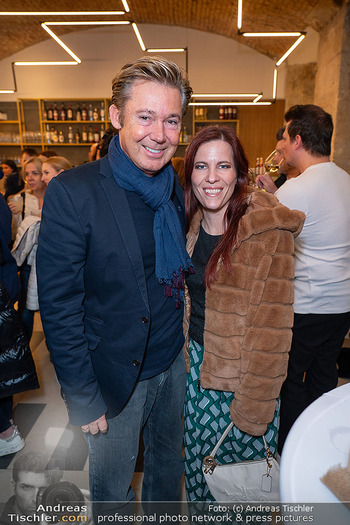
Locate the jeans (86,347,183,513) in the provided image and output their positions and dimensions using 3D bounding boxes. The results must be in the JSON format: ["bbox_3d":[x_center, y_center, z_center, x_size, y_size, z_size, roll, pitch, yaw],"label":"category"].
[{"bbox_3d":[-0.131,0.755,1.323,0.380,0.990,0.270,-6,13,-23],"label":"jeans"}]

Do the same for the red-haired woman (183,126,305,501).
[{"bbox_3d":[0.151,0.431,1.293,0.500,1.690,0.360,2,13,11],"label":"red-haired woman"}]

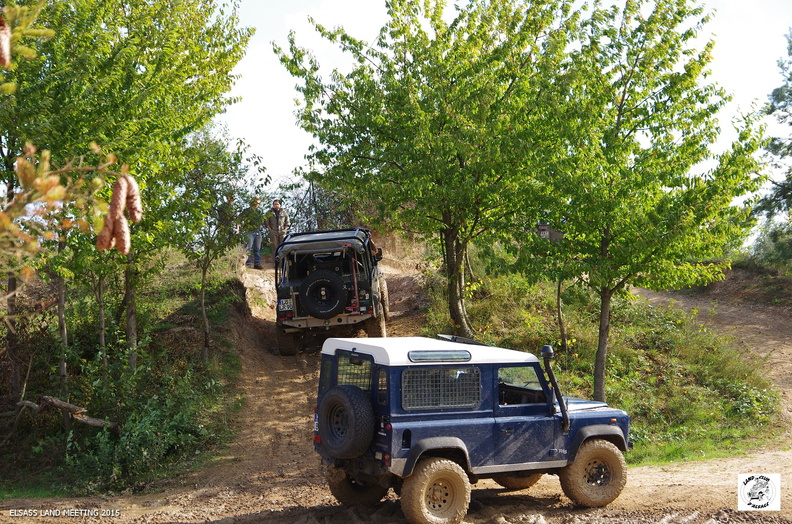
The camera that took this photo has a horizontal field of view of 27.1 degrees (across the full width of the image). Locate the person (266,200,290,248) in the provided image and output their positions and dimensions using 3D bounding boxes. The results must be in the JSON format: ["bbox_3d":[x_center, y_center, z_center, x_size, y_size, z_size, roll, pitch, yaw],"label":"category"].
[{"bbox_3d":[-2.998,-0.689,42.000,0.600,1.780,0.360,0,2,-3],"label":"person"}]

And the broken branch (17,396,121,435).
[{"bbox_3d":[-4.590,2.131,23.000,1.500,0.550,0.500,0,2,0],"label":"broken branch"}]

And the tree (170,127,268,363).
[{"bbox_3d":[-2.874,-0.285,26.800,1.600,3.850,1.600,0,2,0],"label":"tree"}]

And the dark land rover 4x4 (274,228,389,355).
[{"bbox_3d":[-1.150,0.390,29.700,1.820,2.050,3.900,-5,9,1],"label":"dark land rover 4x4"}]

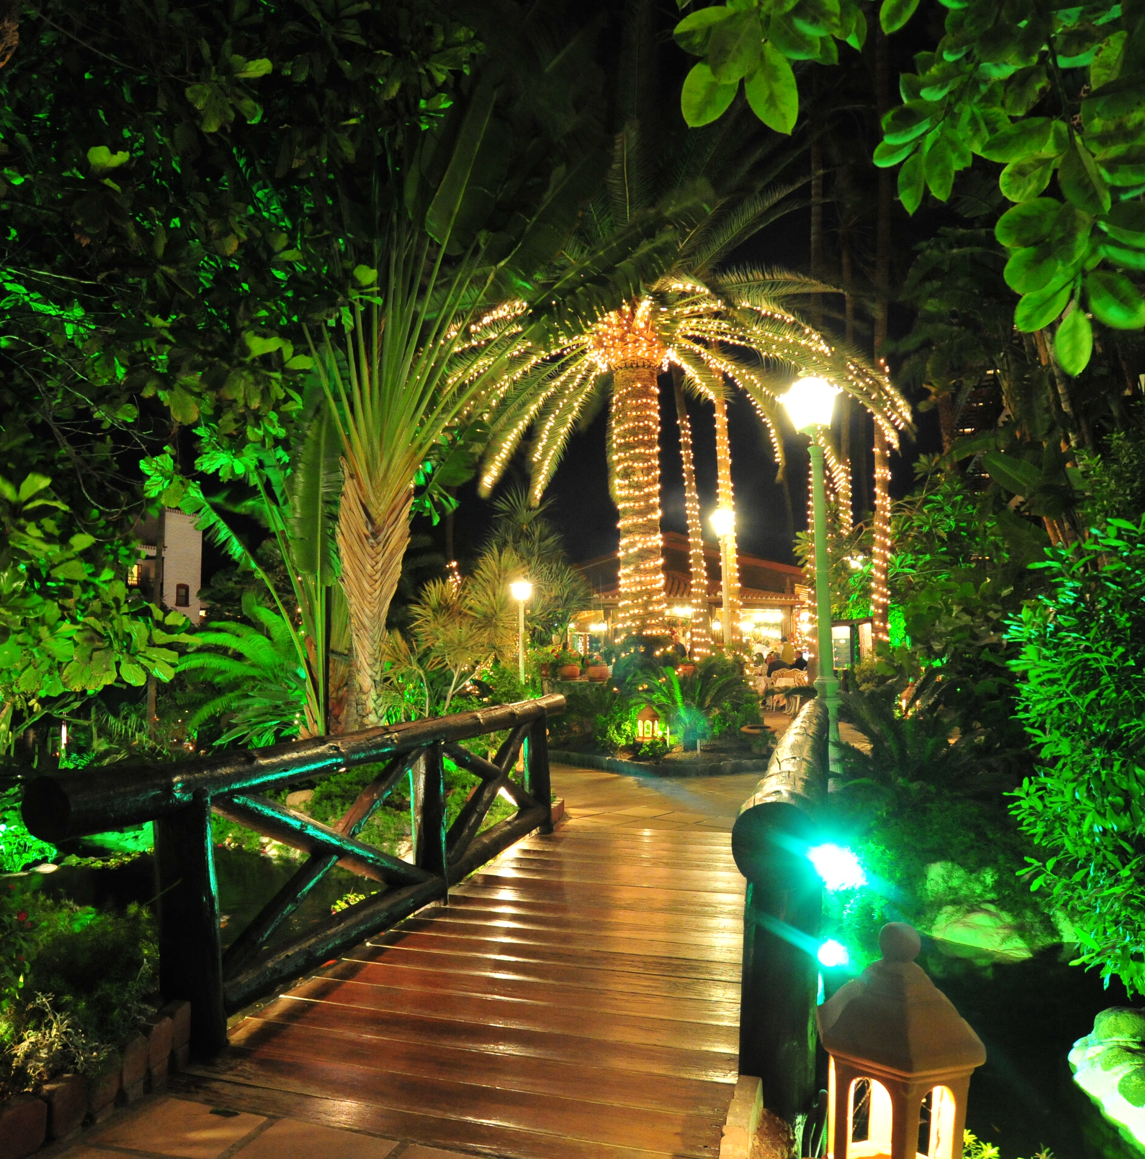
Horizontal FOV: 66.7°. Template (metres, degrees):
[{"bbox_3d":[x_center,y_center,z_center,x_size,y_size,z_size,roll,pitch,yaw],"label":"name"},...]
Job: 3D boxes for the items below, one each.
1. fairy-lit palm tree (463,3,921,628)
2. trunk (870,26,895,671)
[{"bbox_3d":[1.703,-3.373,13.200,6.400,10.000,6.200,-2,-5,8],"label":"fairy-lit palm tree"},{"bbox_3d":[5.513,-4.373,15.500,0.400,12.000,0.400,0,-6,20],"label":"trunk"}]

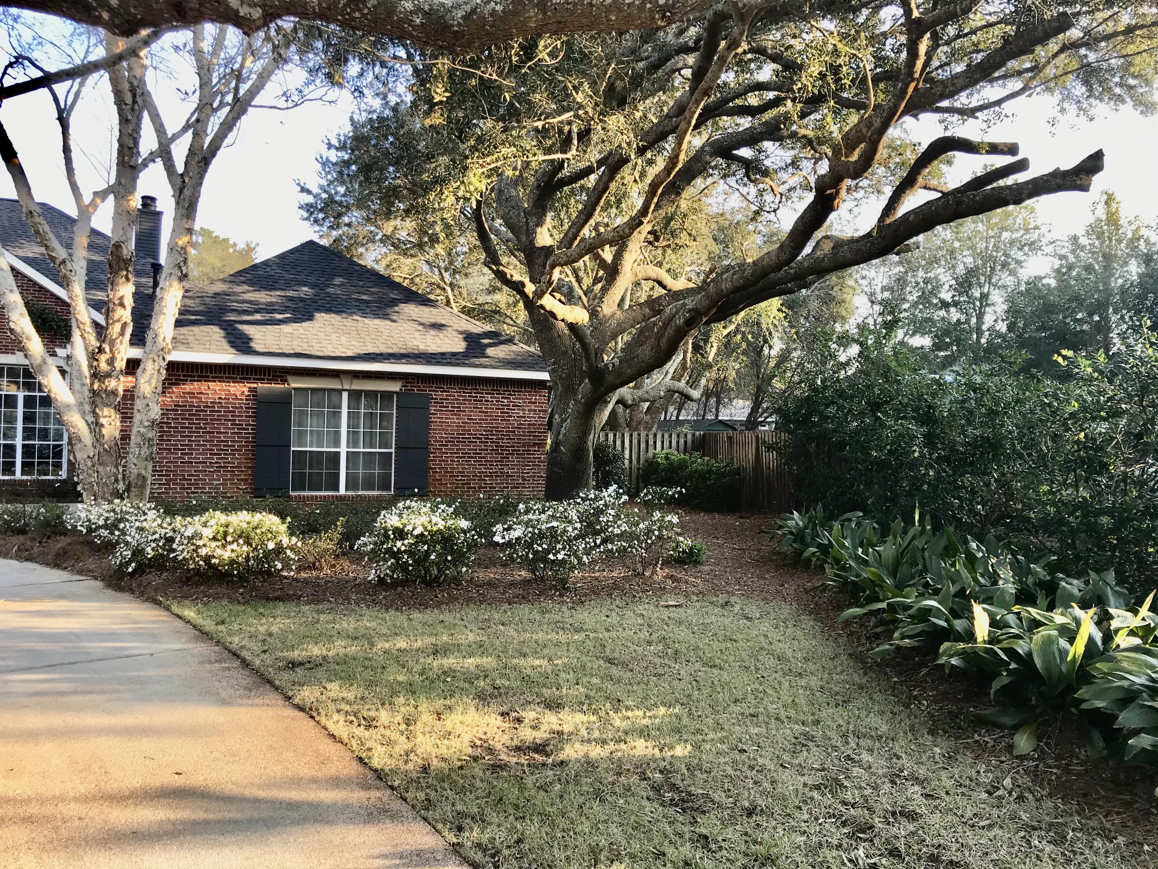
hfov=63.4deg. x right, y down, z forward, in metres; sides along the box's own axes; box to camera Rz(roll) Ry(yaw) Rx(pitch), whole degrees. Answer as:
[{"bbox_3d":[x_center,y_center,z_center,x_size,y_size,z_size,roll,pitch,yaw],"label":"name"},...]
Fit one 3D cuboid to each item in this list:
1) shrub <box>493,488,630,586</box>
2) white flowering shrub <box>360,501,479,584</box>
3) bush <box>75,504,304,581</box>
[{"bbox_3d":[-0.207,1.195,11.000,1.600,1.100,1.400,1,-1,-10],"label":"shrub"},{"bbox_3d":[-1.817,1.222,10.600,1.400,0.980,1.300,1,-1,0],"label":"white flowering shrub"},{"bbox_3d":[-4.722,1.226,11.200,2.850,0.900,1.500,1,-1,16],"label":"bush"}]

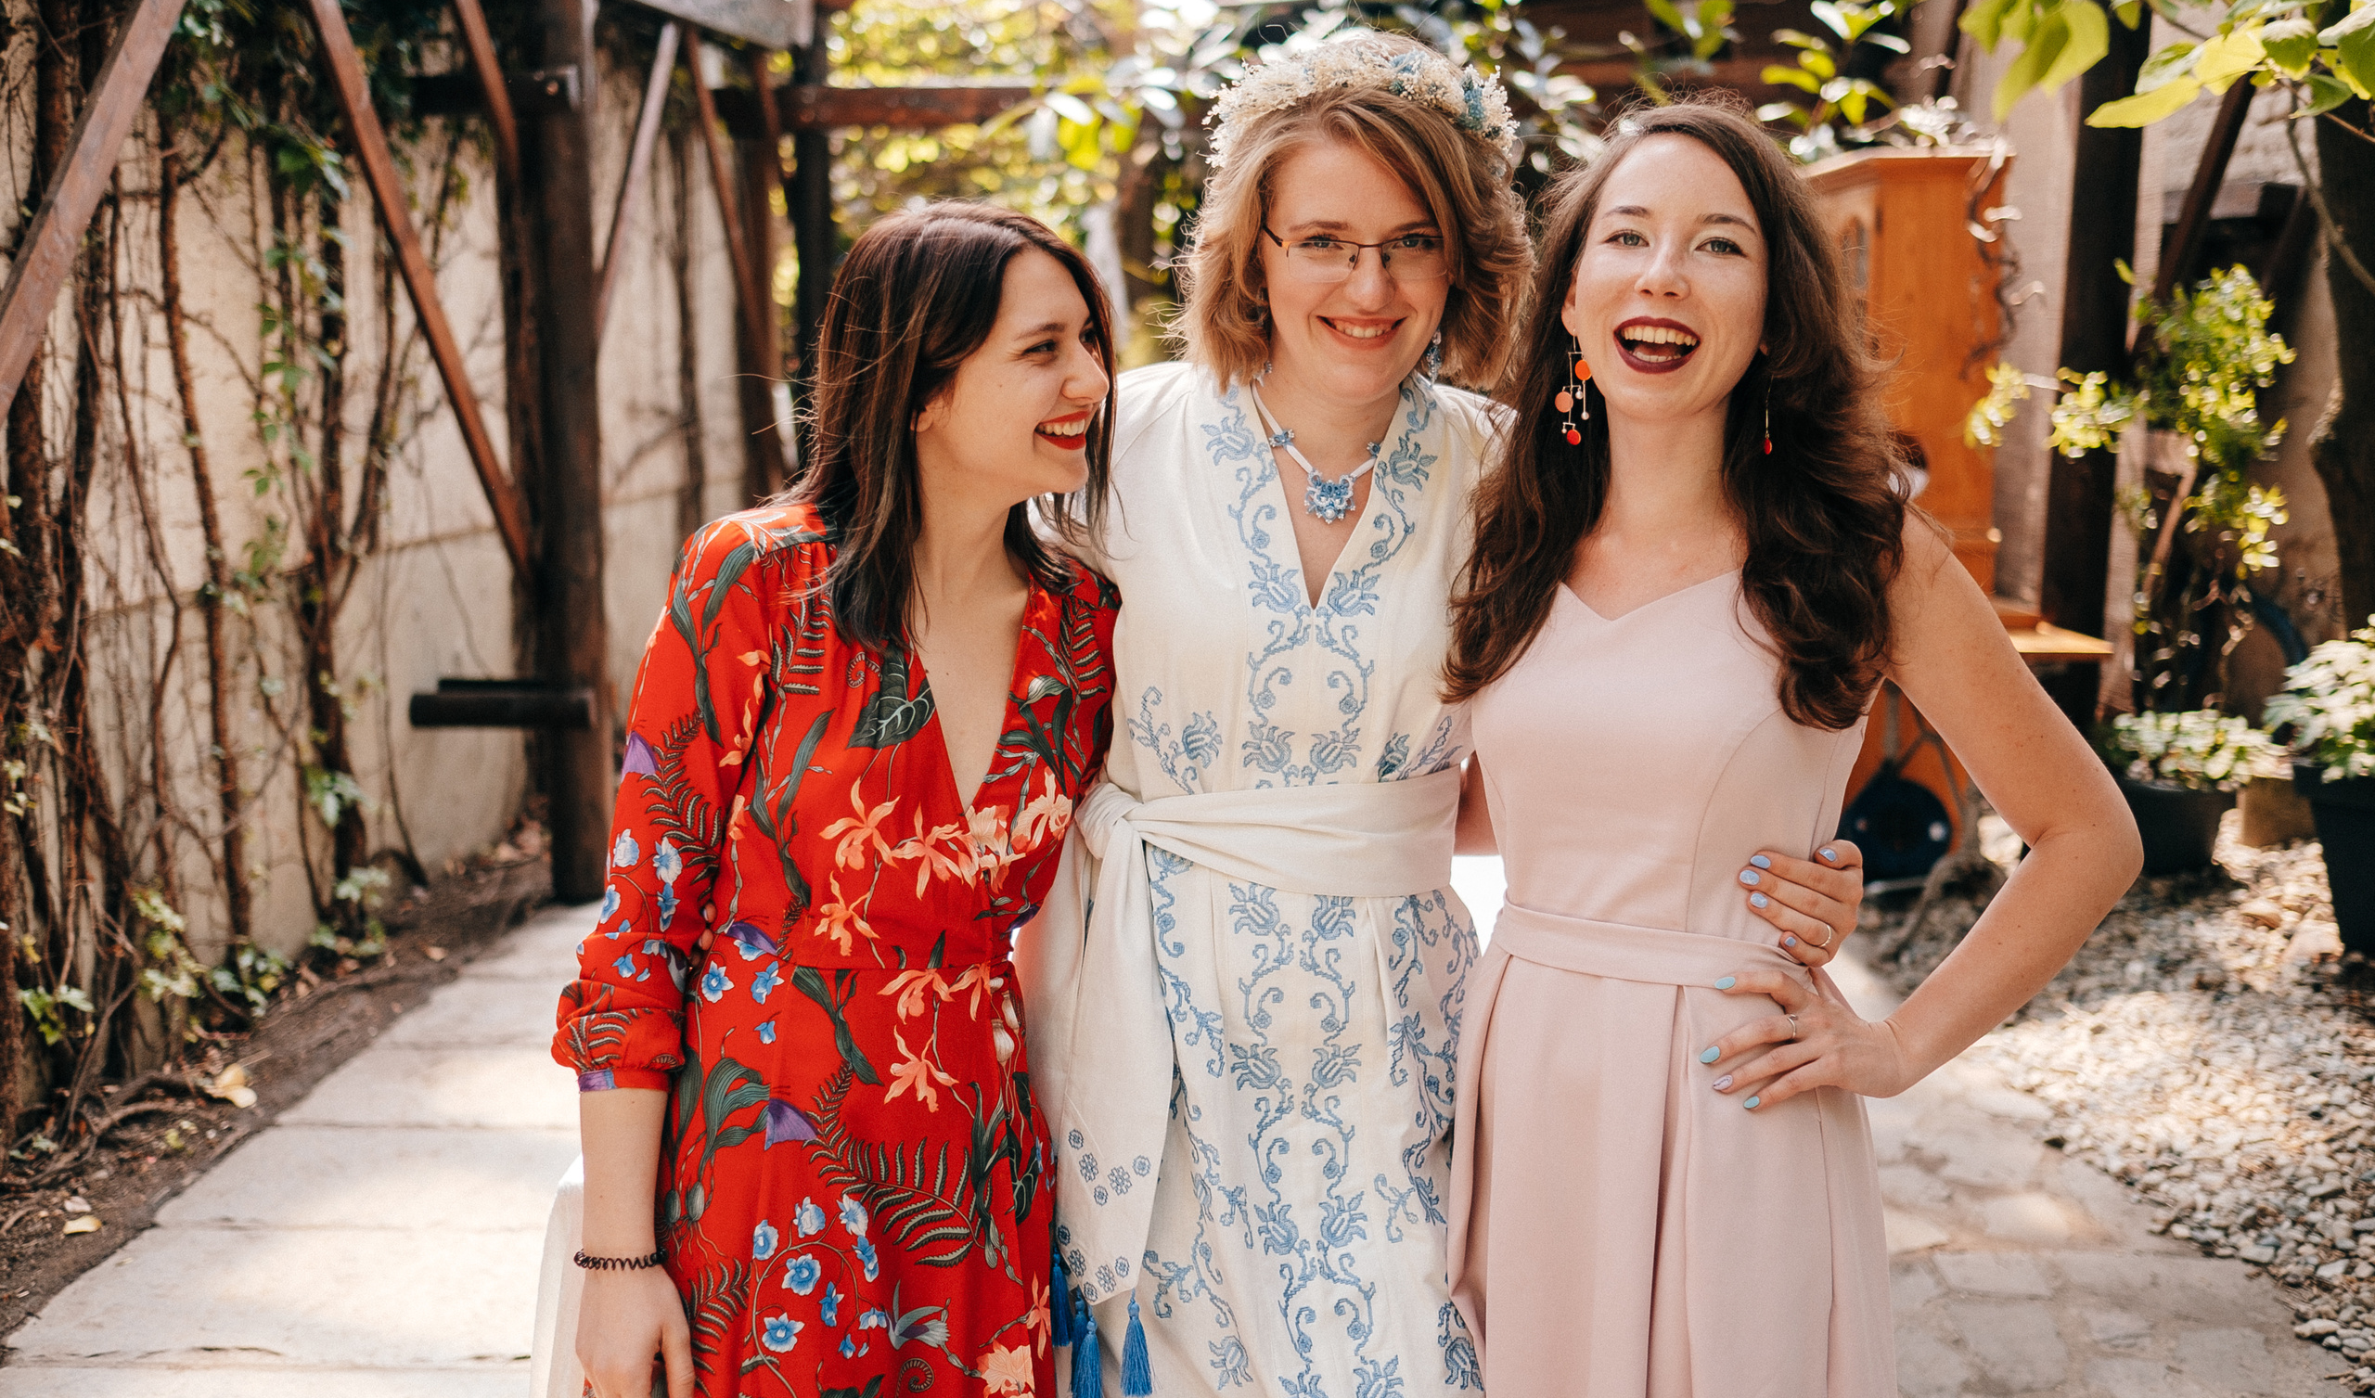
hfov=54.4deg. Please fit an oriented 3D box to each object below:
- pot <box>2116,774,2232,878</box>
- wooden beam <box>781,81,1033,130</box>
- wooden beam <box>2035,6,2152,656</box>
[{"bbox_3d":[3.026,0.388,7.167,0.400,0.260,0.400,0,8,0],"label":"pot"},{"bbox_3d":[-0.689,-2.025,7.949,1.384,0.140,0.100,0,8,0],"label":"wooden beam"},{"bbox_3d":[2.735,-0.827,7.028,0.150,2.700,0.150,1,8,0],"label":"wooden beam"}]

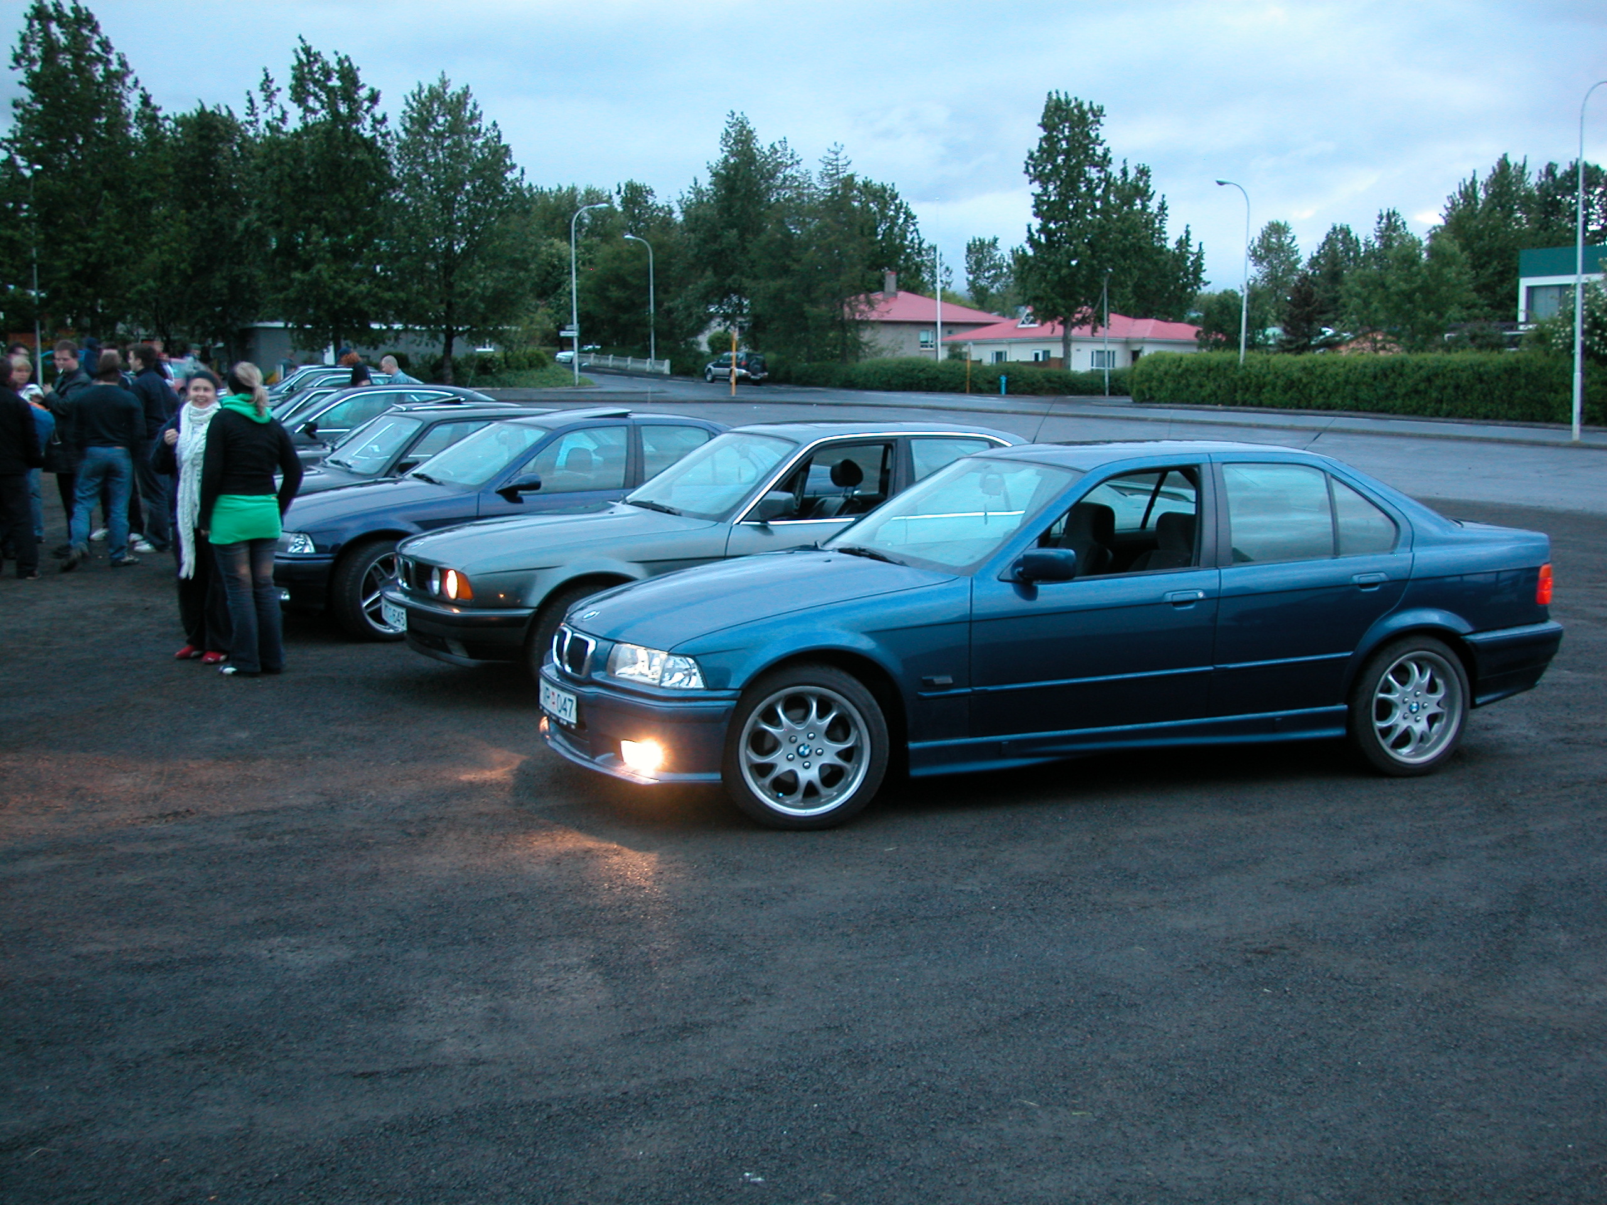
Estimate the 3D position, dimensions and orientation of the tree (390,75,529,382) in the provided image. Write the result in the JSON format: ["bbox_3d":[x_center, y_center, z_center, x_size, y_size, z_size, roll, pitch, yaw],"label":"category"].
[{"bbox_3d":[-14.580,-15.713,80.675,5.906,12.877,6.000,-1,7,-10],"label":"tree"}]

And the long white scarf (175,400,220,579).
[{"bbox_3d":[-3.486,-0.654,10.954,0.300,1.050,0.220,-3,8,-20],"label":"long white scarf"}]

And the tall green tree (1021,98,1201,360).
[{"bbox_3d":[14.284,-16.999,88.574,8.529,13.050,7.200,1,7,9],"label":"tall green tree"}]

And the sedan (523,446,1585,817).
[{"bbox_3d":[1.114,0.007,8.107,4.430,1.370,1.720,-2,7,-21],"label":"sedan"}]

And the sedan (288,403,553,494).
[{"bbox_3d":[-2.774,-0.848,15.107,4.400,1.390,1.660,-3,8,-20],"label":"sedan"}]

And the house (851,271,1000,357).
[{"bbox_3d":[6.027,-17.976,123.836,10.400,6.512,10.500,-3,8,-22],"label":"house"}]

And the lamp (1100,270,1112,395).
[{"bbox_3d":[14.018,-12.508,88.000,0.450,6.050,1.000,0,7,0],"label":"lamp"}]

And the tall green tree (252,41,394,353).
[{"bbox_3d":[-19.174,-15.515,76.000,5.800,13.700,5.600,0,7,0],"label":"tall green tree"}]

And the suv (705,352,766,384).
[{"bbox_3d":[-3.921,-13.797,112.155,1.770,1.800,4.500,-4,8,-30],"label":"suv"}]

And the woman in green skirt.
[{"bbox_3d":[-2.950,-0.447,10.200,0.530,1.670,0.360,-3,7,-22],"label":"woman in green skirt"}]

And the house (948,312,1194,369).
[{"bbox_3d":[16.136,-15.205,113.000,15.000,4.500,10.000,1,7,8],"label":"house"}]

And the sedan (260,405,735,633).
[{"bbox_3d":[-1.686,-0.605,13.015,4.430,1.370,1.710,-4,8,-29],"label":"sedan"}]

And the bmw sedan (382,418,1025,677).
[{"bbox_3d":[0.033,-0.306,10.663,4.720,1.412,1.751,-3,8,-20],"label":"bmw sedan"}]

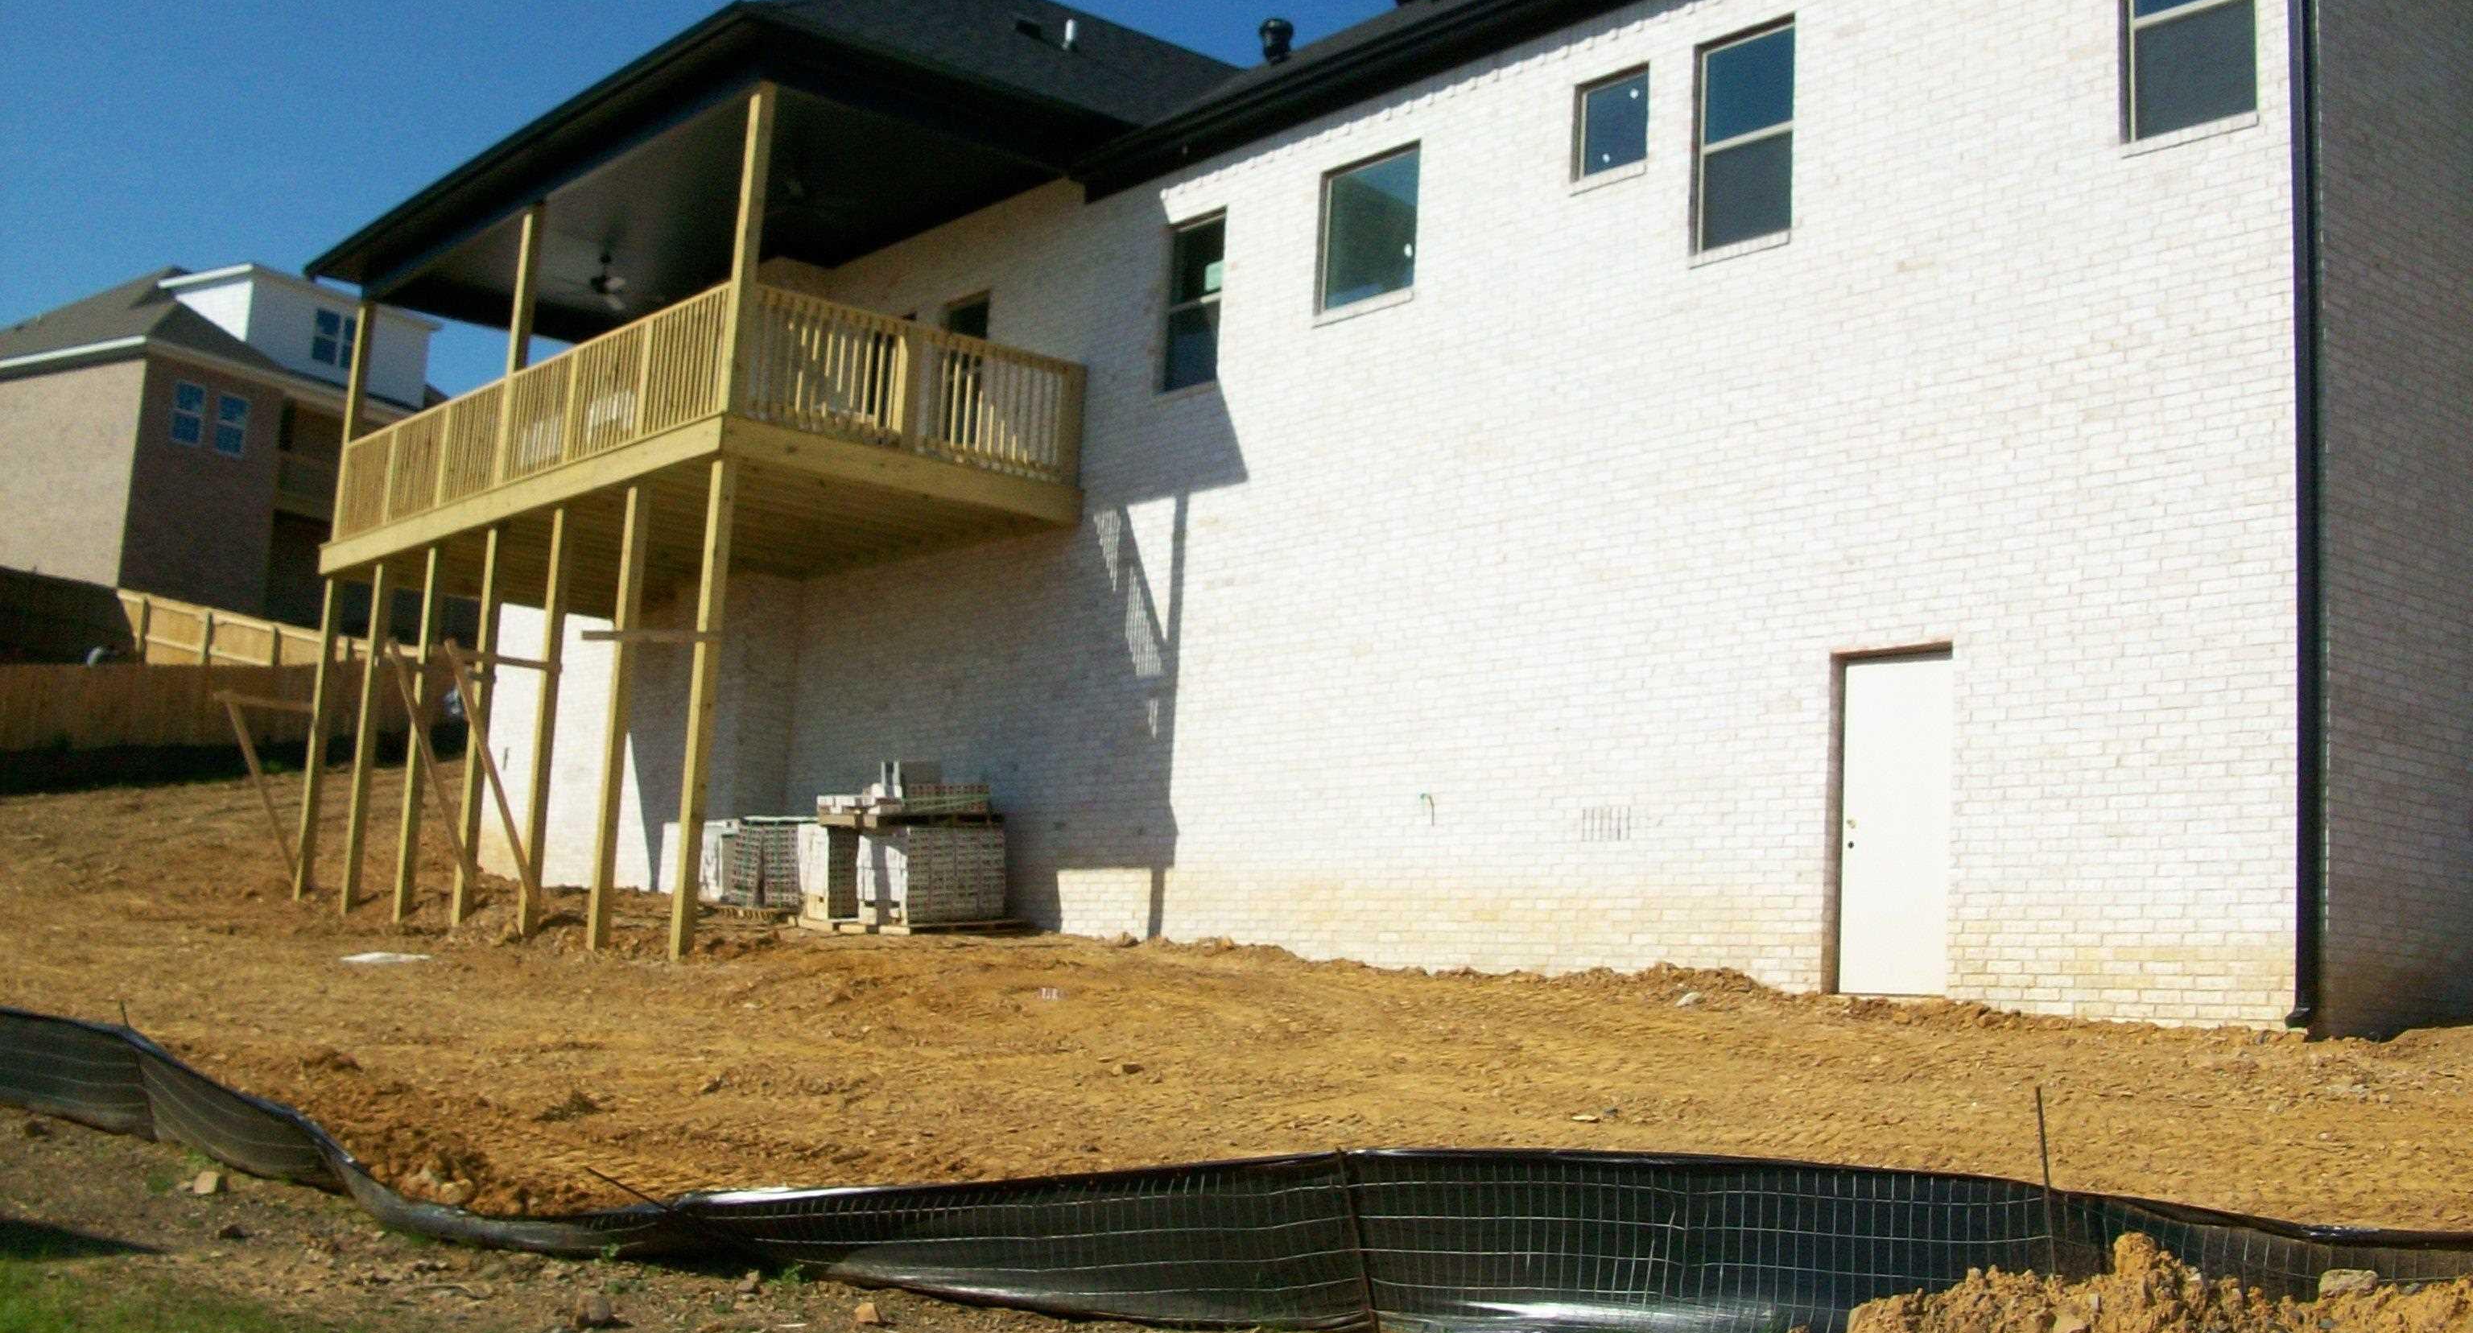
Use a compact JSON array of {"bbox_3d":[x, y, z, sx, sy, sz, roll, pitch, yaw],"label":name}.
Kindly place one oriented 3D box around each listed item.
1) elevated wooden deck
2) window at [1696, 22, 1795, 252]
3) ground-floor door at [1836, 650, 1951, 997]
[{"bbox_3d":[-5.755,-1.835,24.288,3.541,1.428,9.622,10,-10,-39],"label":"elevated wooden deck"},{"bbox_3d":[3.423,-3.533,16.240,0.110,1.510,0.870,10,-10,-39],"label":"window"},{"bbox_3d":[3.969,0.937,14.654,0.110,2.090,0.890,10,-10,-39],"label":"ground-floor door"}]

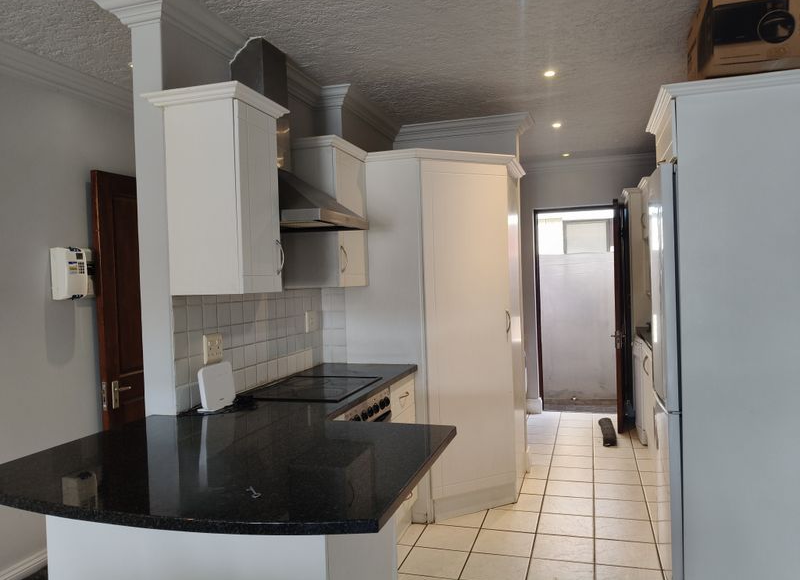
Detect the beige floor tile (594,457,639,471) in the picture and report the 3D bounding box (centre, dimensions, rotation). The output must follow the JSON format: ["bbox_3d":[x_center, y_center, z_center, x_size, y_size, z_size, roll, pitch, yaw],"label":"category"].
[{"bbox_3d":[1.575,1.277,4.395,0.297,0.010,0.297,-2,1,18],"label":"beige floor tile"}]

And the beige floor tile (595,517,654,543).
[{"bbox_3d":[1.228,1.321,3.299,0.298,0.010,0.298,-2,0,18],"label":"beige floor tile"}]

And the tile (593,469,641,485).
[{"bbox_3d":[1.504,1.303,4.168,0.298,0.010,0.298,-2,0,18],"label":"tile"}]

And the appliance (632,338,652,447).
[{"bbox_3d":[2.305,0.811,5.019,0.587,0.852,0.602,-2,1,18],"label":"appliance"}]

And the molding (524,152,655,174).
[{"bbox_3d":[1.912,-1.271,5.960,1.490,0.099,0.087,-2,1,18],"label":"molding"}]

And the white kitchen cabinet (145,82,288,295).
[{"bbox_3d":[-0.696,-0.365,2.393,0.383,0.764,0.376,-2,0,16],"label":"white kitchen cabinet"}]

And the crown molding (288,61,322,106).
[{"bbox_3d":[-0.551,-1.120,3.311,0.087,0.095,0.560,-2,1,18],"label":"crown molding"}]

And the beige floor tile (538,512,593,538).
[{"bbox_3d":[0.938,1.331,3.391,0.298,0.010,0.298,-2,0,18],"label":"beige floor tile"}]

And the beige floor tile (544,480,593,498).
[{"bbox_3d":[1.116,1.311,3.950,0.299,0.010,0.295,-2,1,18],"label":"beige floor tile"}]

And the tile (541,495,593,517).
[{"bbox_3d":[1.030,1.325,3.681,0.298,0.010,0.298,-2,0,18],"label":"tile"}]

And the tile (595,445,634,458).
[{"bbox_3d":[1.665,1.270,4.678,0.297,0.010,0.297,-2,1,18],"label":"tile"}]

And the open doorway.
[{"bbox_3d":[1.836,0.203,6.197,0.820,2.090,0.130,-2,1,18],"label":"open doorway"}]

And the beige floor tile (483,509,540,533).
[{"bbox_3d":[0.642,1.324,3.449,0.297,0.010,0.297,-2,1,18],"label":"beige floor tile"}]

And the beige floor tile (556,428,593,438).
[{"bbox_3d":[1.568,1.275,5.373,0.299,0.010,0.295,-2,1,18],"label":"beige floor tile"}]

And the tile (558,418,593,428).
[{"bbox_3d":[1.674,1.285,5.709,0.298,0.010,0.298,-2,0,18],"label":"tile"}]

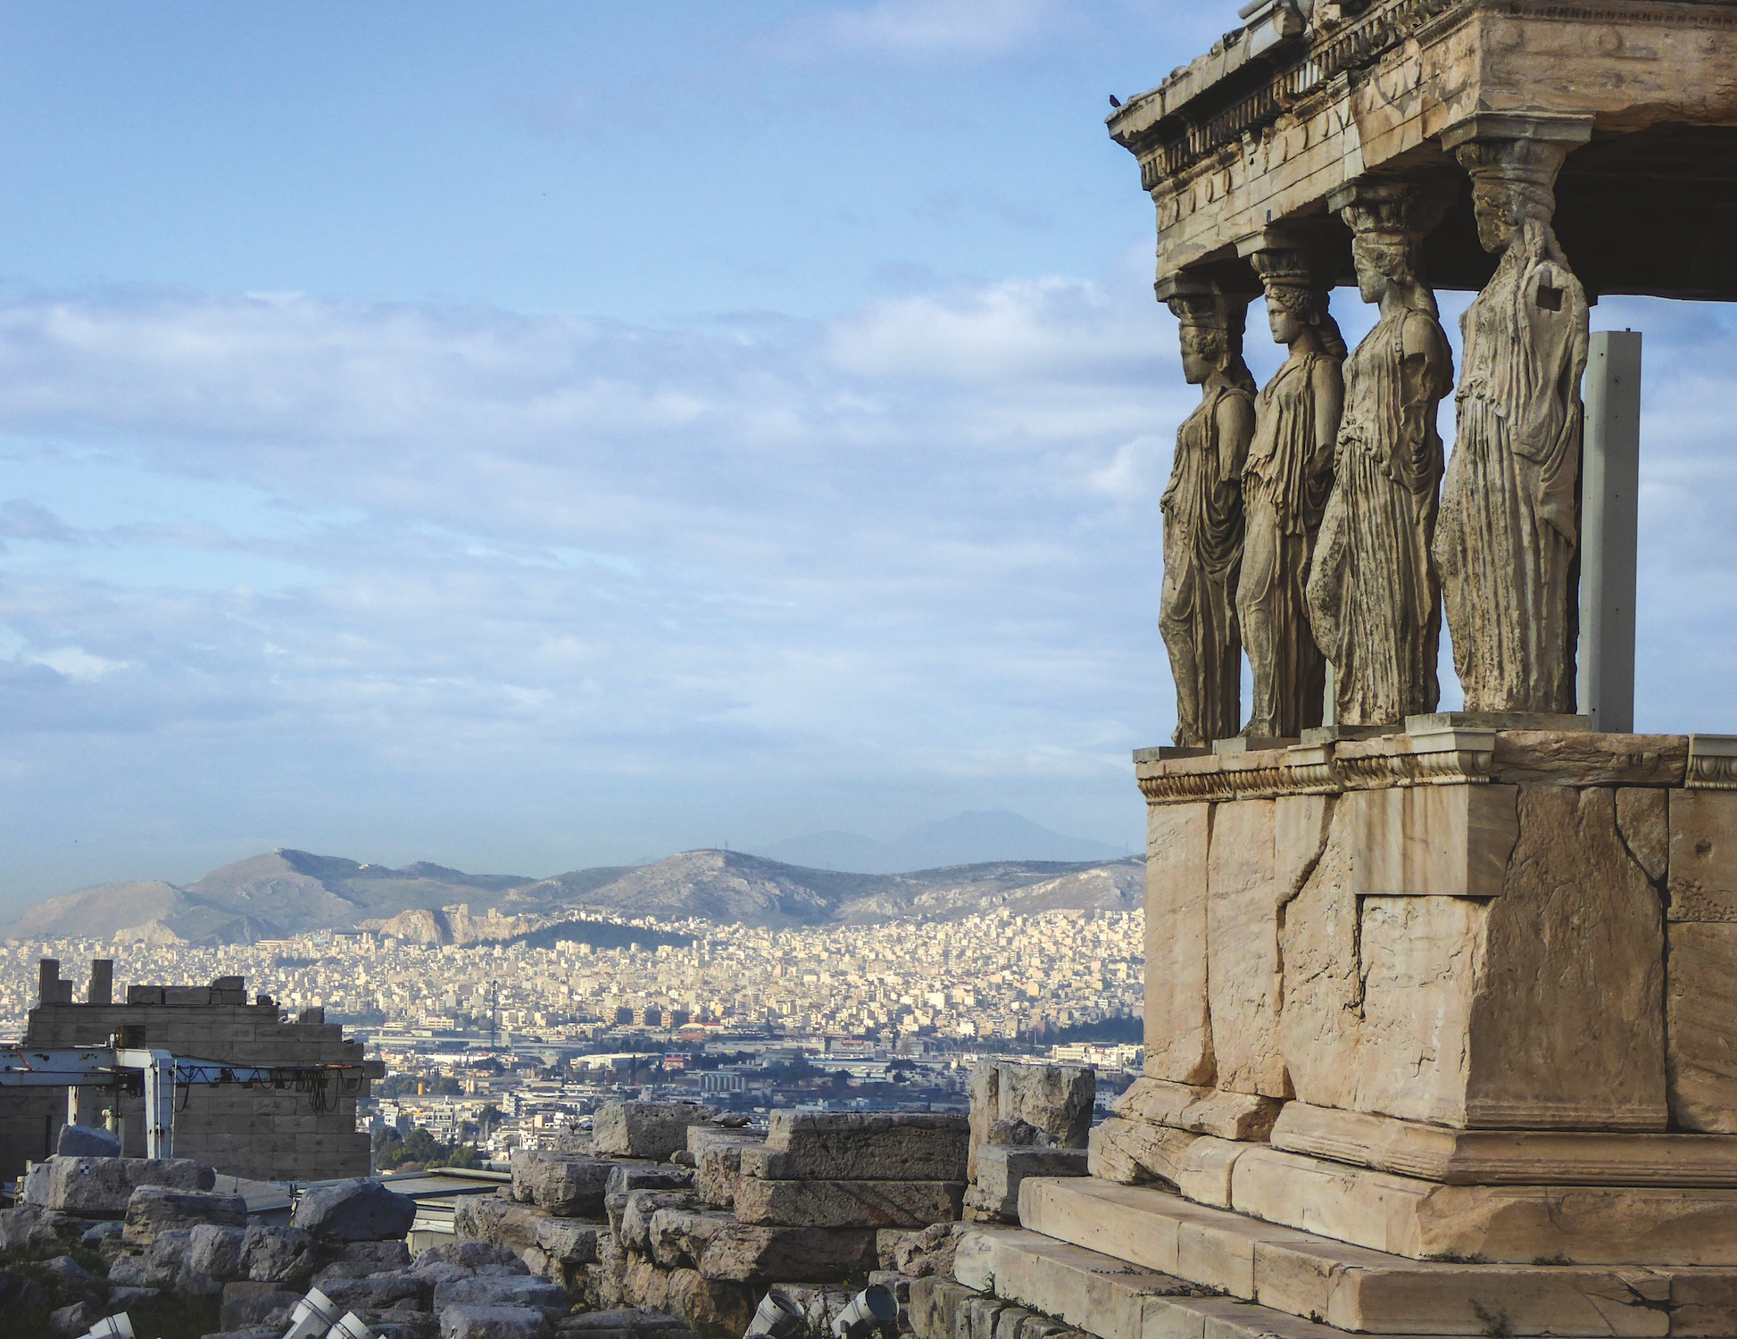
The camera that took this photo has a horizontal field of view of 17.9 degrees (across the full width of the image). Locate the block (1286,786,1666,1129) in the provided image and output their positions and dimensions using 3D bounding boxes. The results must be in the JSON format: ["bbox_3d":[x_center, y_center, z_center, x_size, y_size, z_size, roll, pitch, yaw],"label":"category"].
[{"bbox_3d":[2.438,1.156,22.539,0.780,1.310,2.940,2,-2,-9],"label":"block"}]

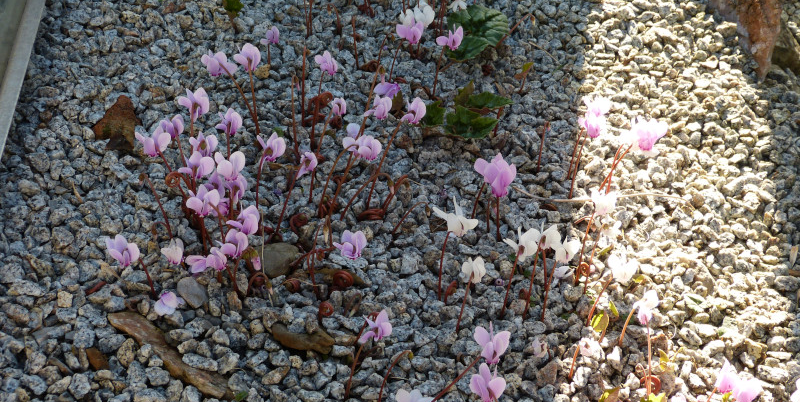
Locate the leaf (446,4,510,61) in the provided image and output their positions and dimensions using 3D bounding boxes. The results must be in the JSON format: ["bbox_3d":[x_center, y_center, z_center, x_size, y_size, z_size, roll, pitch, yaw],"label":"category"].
[{"bbox_3d":[0.074,-0.159,1.221,0.061,0.030,0.062,0,38,0],"label":"leaf"}]

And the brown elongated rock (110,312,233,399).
[{"bbox_3d":[-0.161,0.108,0.905,0.022,0.015,0.118,-31,48,-33],"label":"brown elongated rock"}]

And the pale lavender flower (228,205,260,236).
[{"bbox_3d":[-0.126,0.016,1.048,0.026,0.025,0.021,-20,42,-23],"label":"pale lavender flower"}]

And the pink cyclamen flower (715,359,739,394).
[{"bbox_3d":[0.236,0.127,0.934,0.021,0.027,0.021,-13,40,-16],"label":"pink cyclamen flower"}]

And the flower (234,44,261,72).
[{"bbox_3d":[-0.138,-0.130,1.170,0.023,0.022,0.020,0,36,0],"label":"flower"}]

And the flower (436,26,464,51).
[{"bbox_3d":[0.048,-0.154,1.230,0.026,0.022,0.021,0,36,0],"label":"flower"}]

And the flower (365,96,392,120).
[{"bbox_3d":[-0.020,-0.089,1.230,0.025,0.020,0.023,18,39,24],"label":"flower"}]

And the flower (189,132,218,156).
[{"bbox_3d":[-0.180,-0.052,1.185,0.025,0.020,0.024,-18,39,-24],"label":"flower"}]

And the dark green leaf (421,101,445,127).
[{"bbox_3d":[0.030,-0.082,1.210,0.025,0.017,0.024,0,36,0],"label":"dark green leaf"}]

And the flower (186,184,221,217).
[{"bbox_3d":[-0.147,0.000,0.966,0.024,0.023,0.021,0,38,0],"label":"flower"}]

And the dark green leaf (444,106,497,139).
[{"bbox_3d":[0.065,-0.073,1.200,0.048,0.018,0.034,0,36,0],"label":"dark green leaf"}]

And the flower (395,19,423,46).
[{"bbox_3d":[0.011,-0.185,1.420,0.029,0.024,0.025,-18,39,-24],"label":"flower"}]

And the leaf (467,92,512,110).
[{"bbox_3d":[0.088,-0.098,1.275,0.044,0.014,0.030,-6,38,-8],"label":"leaf"}]

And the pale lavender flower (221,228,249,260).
[{"bbox_3d":[-0.125,0.033,0.980,0.021,0.020,0.020,0,36,0],"label":"pale lavender flower"}]

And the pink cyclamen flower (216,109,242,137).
[{"bbox_3d":[-0.158,-0.073,1.198,0.024,0.027,0.024,-5,37,-7],"label":"pink cyclamen flower"}]

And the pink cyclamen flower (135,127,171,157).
[{"bbox_3d":[-0.190,-0.046,0.994,0.026,0.023,0.021,0,38,0],"label":"pink cyclamen flower"}]

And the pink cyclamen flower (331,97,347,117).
[{"bbox_3d":[-0.055,-0.085,1.160,0.015,0.017,0.014,0,38,0],"label":"pink cyclamen flower"}]

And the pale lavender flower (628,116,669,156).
[{"bbox_3d":[0.192,-0.051,1.000,0.029,0.026,0.025,0,36,0],"label":"pale lavender flower"}]

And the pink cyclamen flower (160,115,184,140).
[{"bbox_3d":[-0.202,-0.065,1.151,0.023,0.024,0.020,-13,40,-16],"label":"pink cyclamen flower"}]

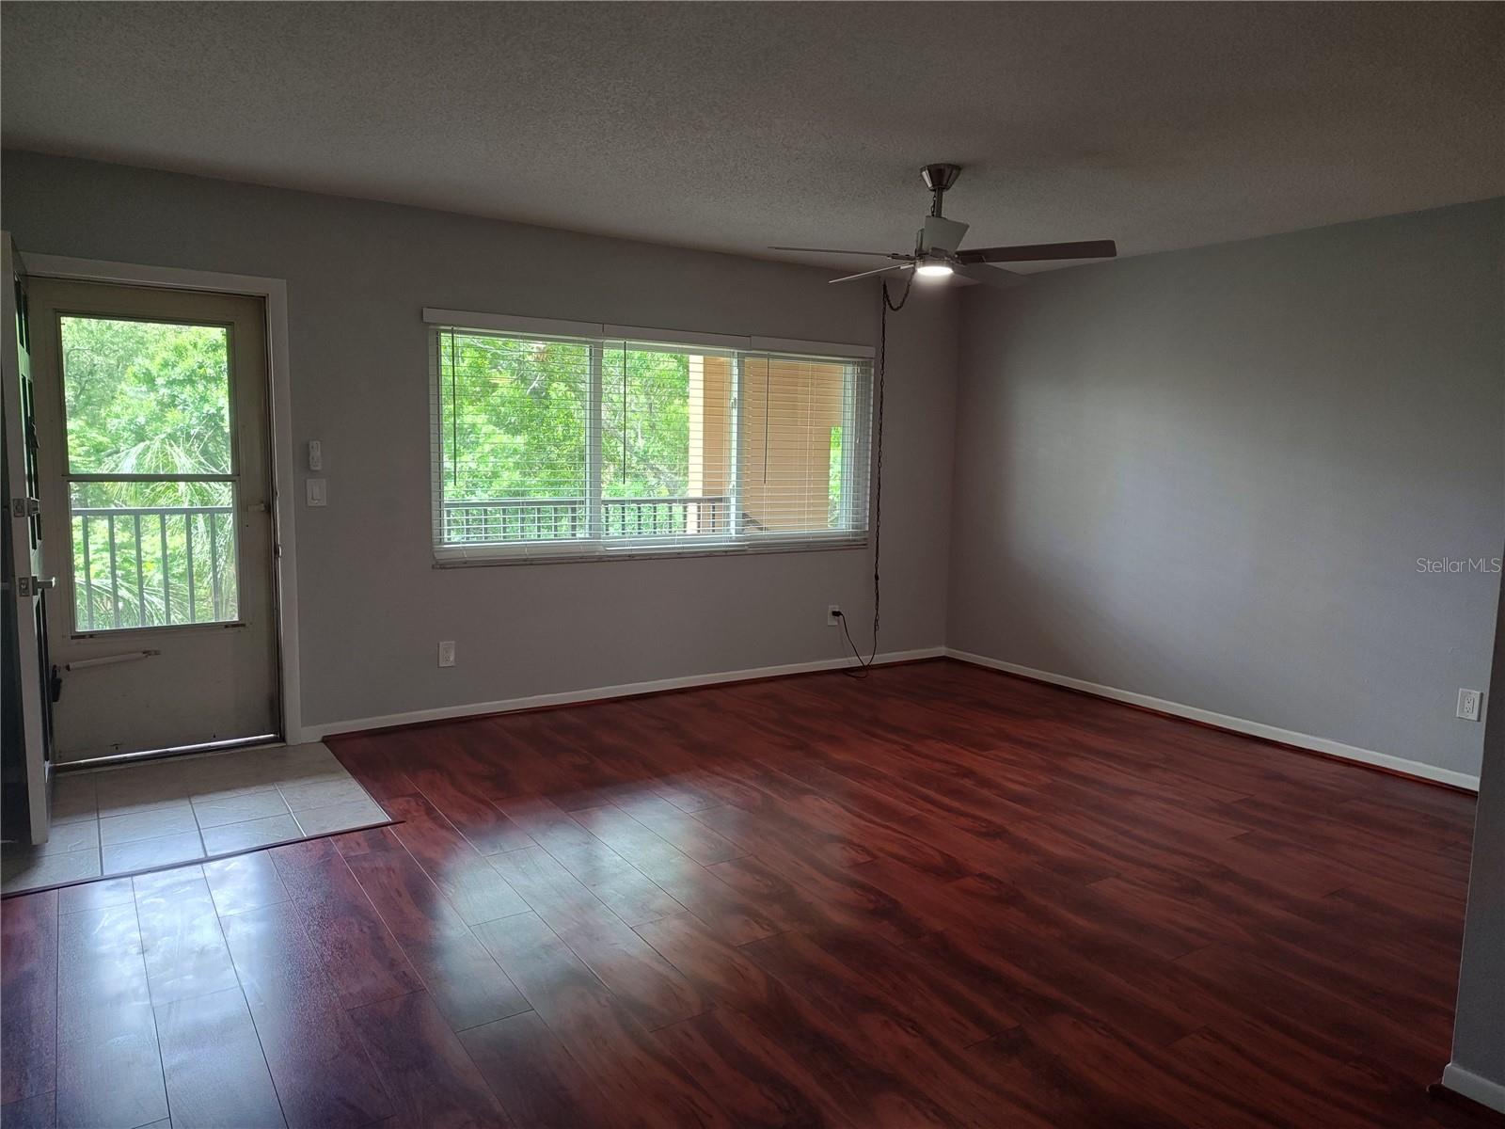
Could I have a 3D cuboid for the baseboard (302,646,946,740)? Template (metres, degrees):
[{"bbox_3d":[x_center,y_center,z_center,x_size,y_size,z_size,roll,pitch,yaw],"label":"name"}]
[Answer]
[{"bbox_3d":[-0.371,0.696,5.669,4.030,0.083,0.020,-3,8,-33],"label":"baseboard"}]

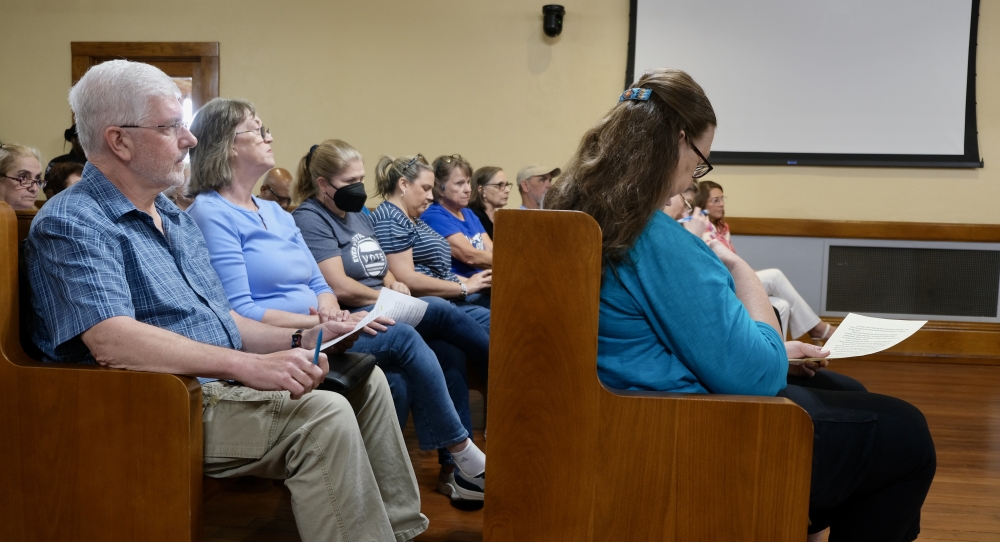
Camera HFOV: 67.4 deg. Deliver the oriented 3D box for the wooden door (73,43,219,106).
[{"bbox_3d":[-2.788,-0.644,5.864,1.200,2.255,0.120,2,3,5],"label":"wooden door"}]

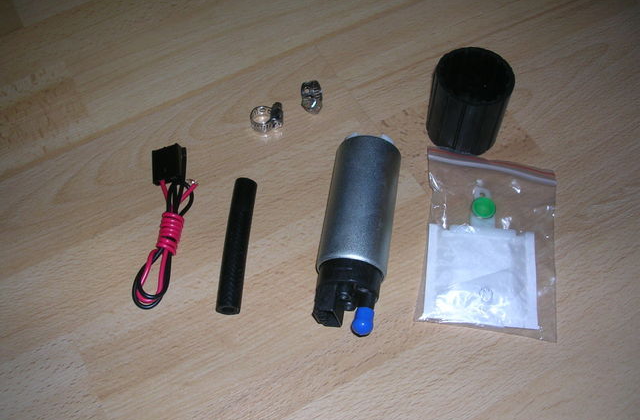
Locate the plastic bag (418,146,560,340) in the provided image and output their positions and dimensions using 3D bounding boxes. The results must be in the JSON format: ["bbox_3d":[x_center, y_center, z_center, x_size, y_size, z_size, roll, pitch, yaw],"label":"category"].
[{"bbox_3d":[0.099,0.015,0.408,0.081,0.014,0.116,7,58,5],"label":"plastic bag"}]

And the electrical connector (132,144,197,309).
[{"bbox_3d":[-0.092,0.007,0.417,0.030,0.013,0.108,2,58,2],"label":"electrical connector"}]

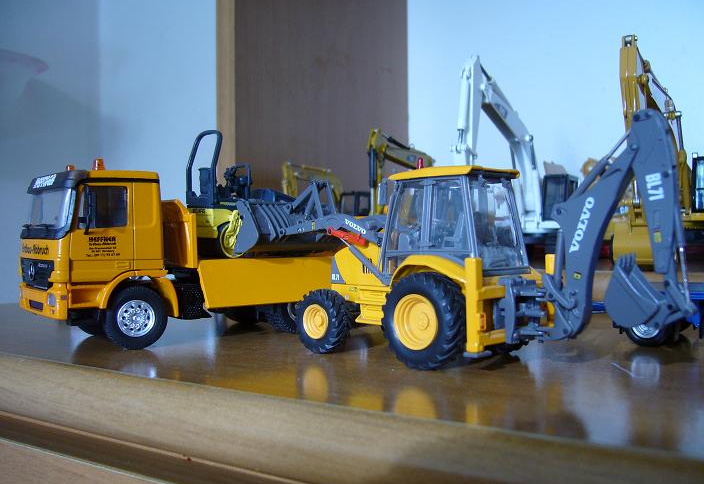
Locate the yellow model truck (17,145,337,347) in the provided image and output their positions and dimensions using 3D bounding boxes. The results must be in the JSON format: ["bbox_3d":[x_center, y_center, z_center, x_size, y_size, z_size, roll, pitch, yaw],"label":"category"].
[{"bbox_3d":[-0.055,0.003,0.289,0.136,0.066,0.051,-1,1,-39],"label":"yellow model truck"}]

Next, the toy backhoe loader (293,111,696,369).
[{"bbox_3d":[0.029,0.002,0.231,0.153,0.071,0.048,0,1,42],"label":"toy backhoe loader"}]

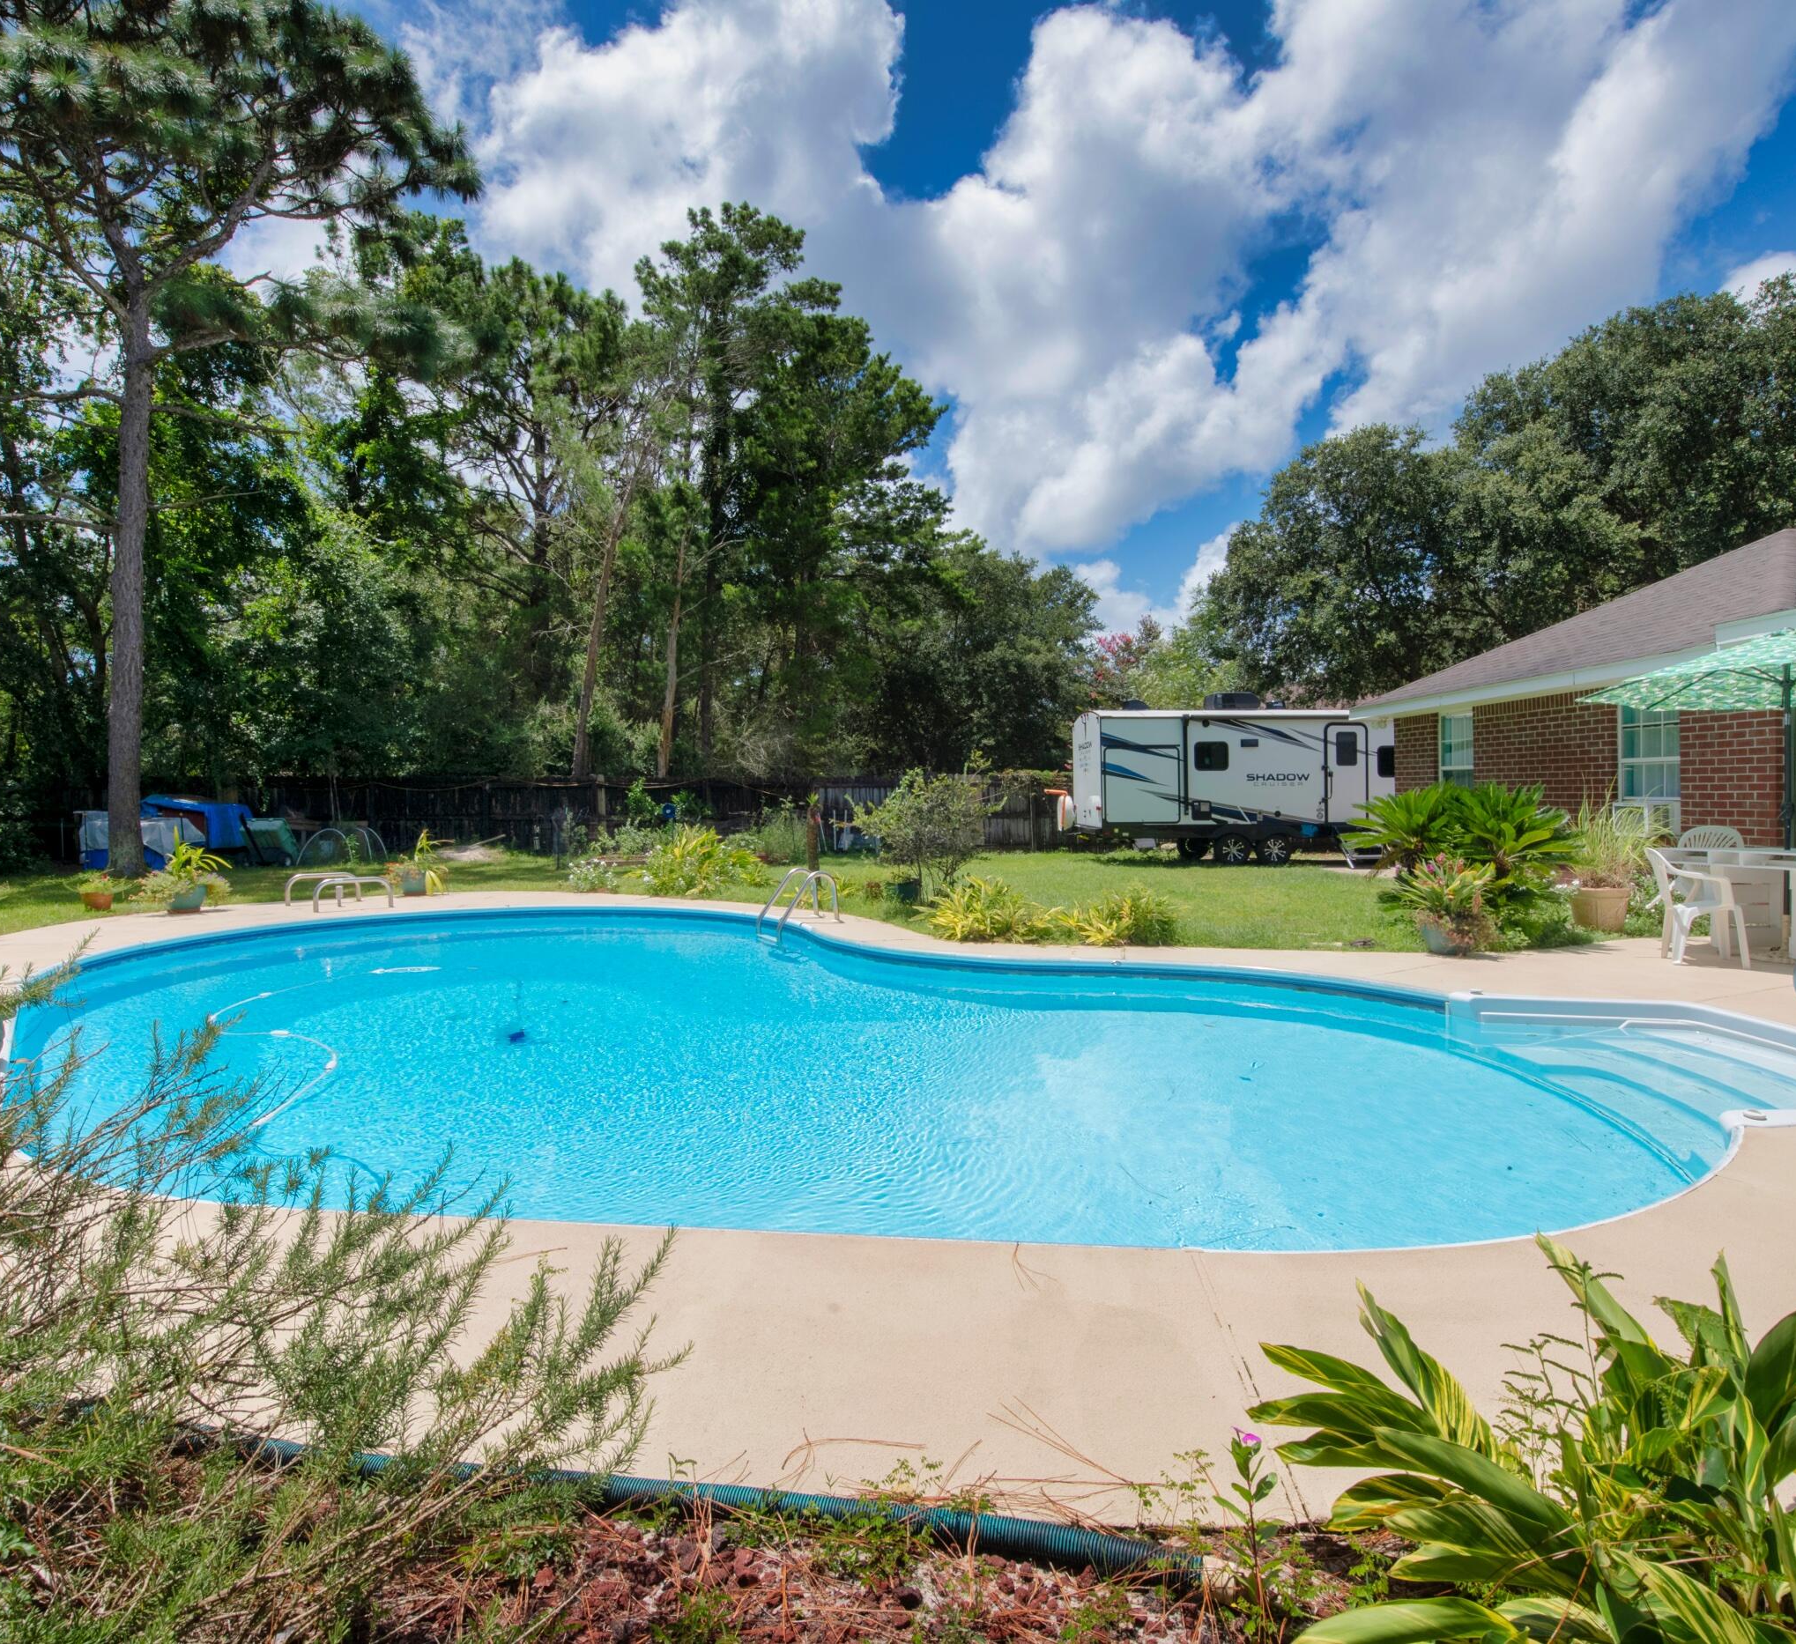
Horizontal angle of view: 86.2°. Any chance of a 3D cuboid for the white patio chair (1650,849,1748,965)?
[{"bbox_3d":[5.960,0.635,7.150,0.580,0.820,0.570,0,1,26],"label":"white patio chair"}]

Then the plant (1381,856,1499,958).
[{"bbox_3d":[4.320,0.640,7.700,0.840,0.770,0.780,0,1,0],"label":"plant"}]

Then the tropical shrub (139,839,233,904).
[{"bbox_3d":[-7.712,0.543,10.418,0.780,0.690,0.750,-1,2,-36],"label":"tropical shrub"}]

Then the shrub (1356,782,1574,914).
[{"bbox_3d":[5.456,0.279,9.260,1.850,1.300,1.500,1,2,30],"label":"shrub"}]

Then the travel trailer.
[{"bbox_3d":[7.300,-0.820,18.700,7.800,3.180,2.450,0,1,0],"label":"travel trailer"}]

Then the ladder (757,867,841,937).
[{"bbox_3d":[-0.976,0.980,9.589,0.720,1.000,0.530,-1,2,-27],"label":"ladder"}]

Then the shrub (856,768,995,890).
[{"bbox_3d":[0.360,0.090,12.500,1.800,1.570,1.650,0,1,0],"label":"shrub"}]

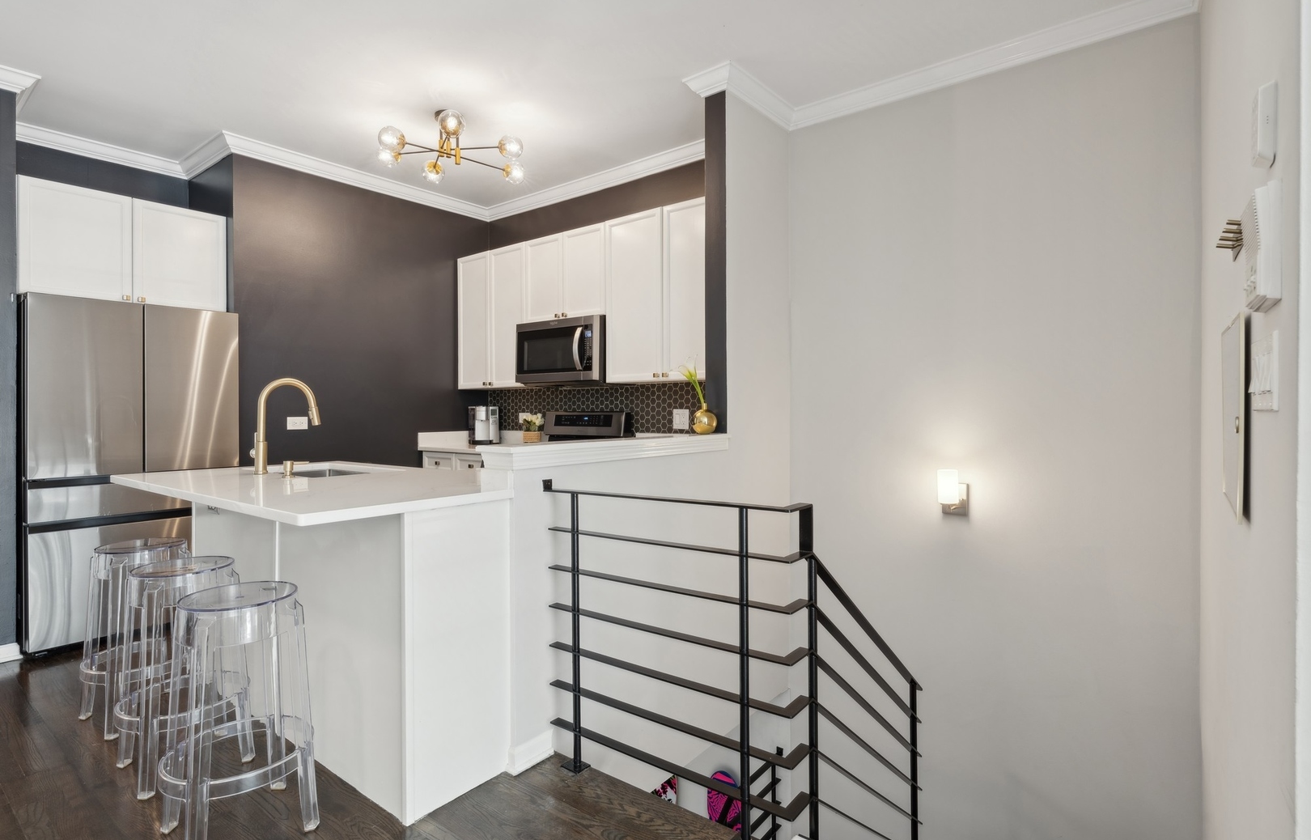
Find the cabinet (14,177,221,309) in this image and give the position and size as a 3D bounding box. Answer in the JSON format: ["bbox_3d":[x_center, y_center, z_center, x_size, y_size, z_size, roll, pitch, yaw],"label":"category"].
[{"bbox_3d":[-3.176,-0.942,3.870,0.630,0.597,0.932,0,0,38],"label":"cabinet"}]

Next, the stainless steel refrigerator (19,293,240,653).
[{"bbox_3d":[-3.049,0.249,3.741,0.850,1.725,0.908,0,0,38],"label":"stainless steel refrigerator"}]

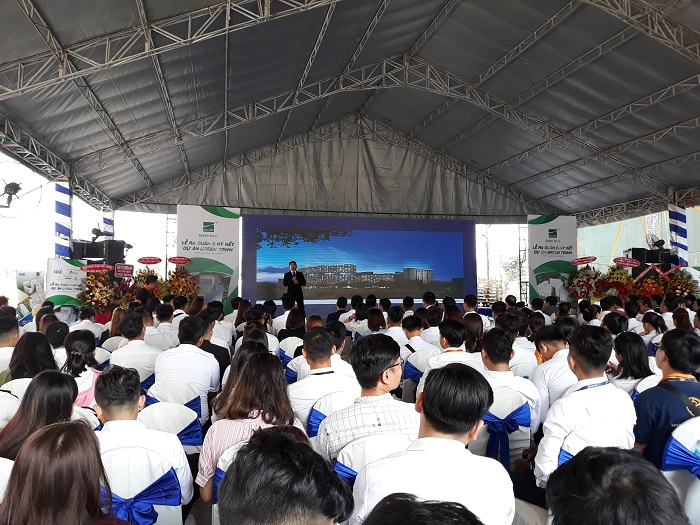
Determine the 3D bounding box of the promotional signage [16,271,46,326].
[{"bbox_3d":[-7.006,1.104,11.964,0.570,1.810,0.060,1,-3,-25],"label":"promotional signage"}]

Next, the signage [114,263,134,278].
[{"bbox_3d":[-4.784,0.183,11.600,0.390,0.280,0.040,4,-3,-11],"label":"signage"}]

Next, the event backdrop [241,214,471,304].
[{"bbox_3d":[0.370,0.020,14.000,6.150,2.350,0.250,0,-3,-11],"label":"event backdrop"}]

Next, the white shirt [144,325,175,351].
[{"bbox_3d":[-1.980,0.950,5.837,0.460,0.600,0.320,0,-2,-13],"label":"white shirt"}]

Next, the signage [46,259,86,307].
[{"bbox_3d":[-6.037,0.964,11.659,0.750,2.060,0.060,1,-3,-26],"label":"signage"}]

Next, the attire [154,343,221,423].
[{"bbox_3d":[-1.146,0.853,3.850,0.460,0.570,0.320,0,-3,0],"label":"attire"}]

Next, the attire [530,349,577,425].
[{"bbox_3d":[1.359,0.836,3.386,0.470,0.600,0.400,0,-2,-16],"label":"attire"}]

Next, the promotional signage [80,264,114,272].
[{"bbox_3d":[-5.272,0.125,11.400,0.690,0.170,0.040,0,-3,-12],"label":"promotional signage"}]

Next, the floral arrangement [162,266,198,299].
[{"bbox_3d":[-3.703,0.484,12.000,0.780,0.820,0.480,0,-3,-10],"label":"floral arrangement"}]

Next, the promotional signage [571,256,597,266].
[{"bbox_3d":[5.652,-0.024,13.200,0.650,0.190,0.040,-9,-3,7],"label":"promotional signage"}]

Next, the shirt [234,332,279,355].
[{"bbox_3d":[-0.909,0.957,5.337,0.450,0.600,0.320,0,-2,-9],"label":"shirt"}]

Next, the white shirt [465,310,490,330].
[{"bbox_3d":[1.892,0.976,8.200,0.440,0.520,0.280,0,-3,-12],"label":"white shirt"}]

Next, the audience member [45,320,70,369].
[{"bbox_3d":[-2.287,1.068,4.370,0.480,1.220,0.720,0,-2,-13],"label":"audience member"}]

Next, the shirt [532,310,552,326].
[{"bbox_3d":[2.764,0.988,8.036,0.460,0.580,0.300,0,-2,-16],"label":"shirt"}]

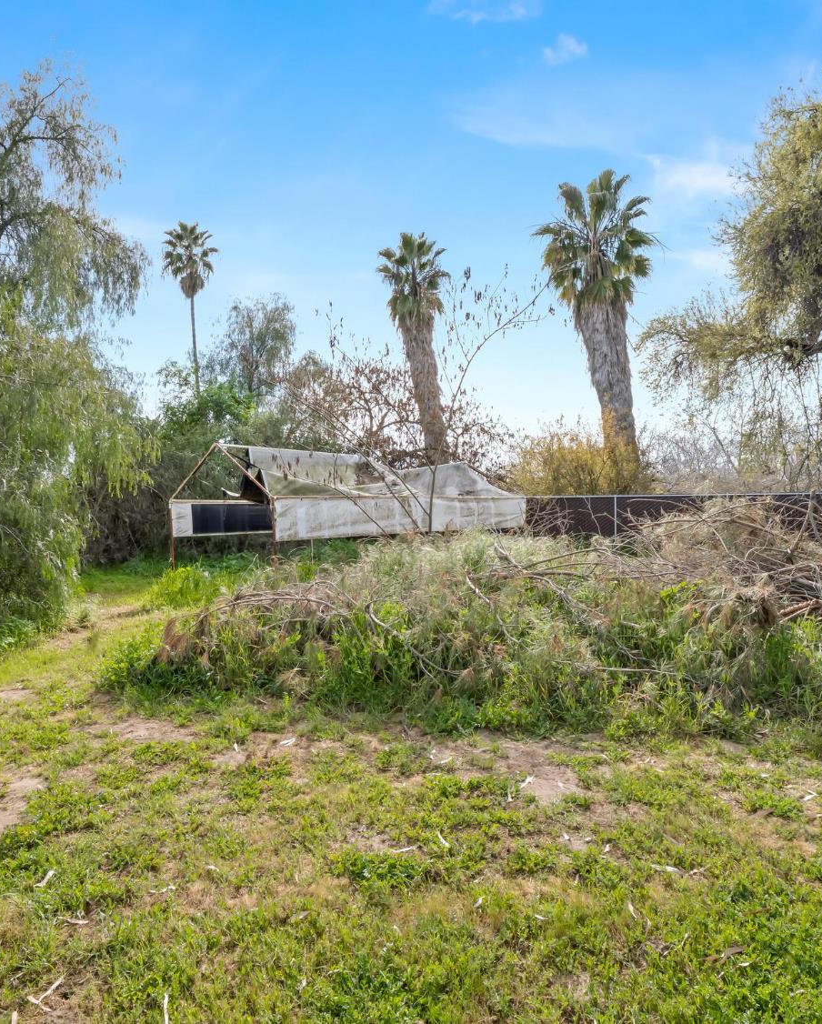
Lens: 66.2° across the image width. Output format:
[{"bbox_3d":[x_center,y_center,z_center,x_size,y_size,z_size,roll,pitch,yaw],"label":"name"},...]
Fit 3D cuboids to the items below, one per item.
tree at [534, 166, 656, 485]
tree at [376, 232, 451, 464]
[{"bbox_3d":[6.700,-5.730,23.000,4.200,13.500,4.100,0,1,0],"label":"tree"},{"bbox_3d":[0.130,-6.540,31.500,3.700,14.900,3.700,0,1,0],"label":"tree"}]

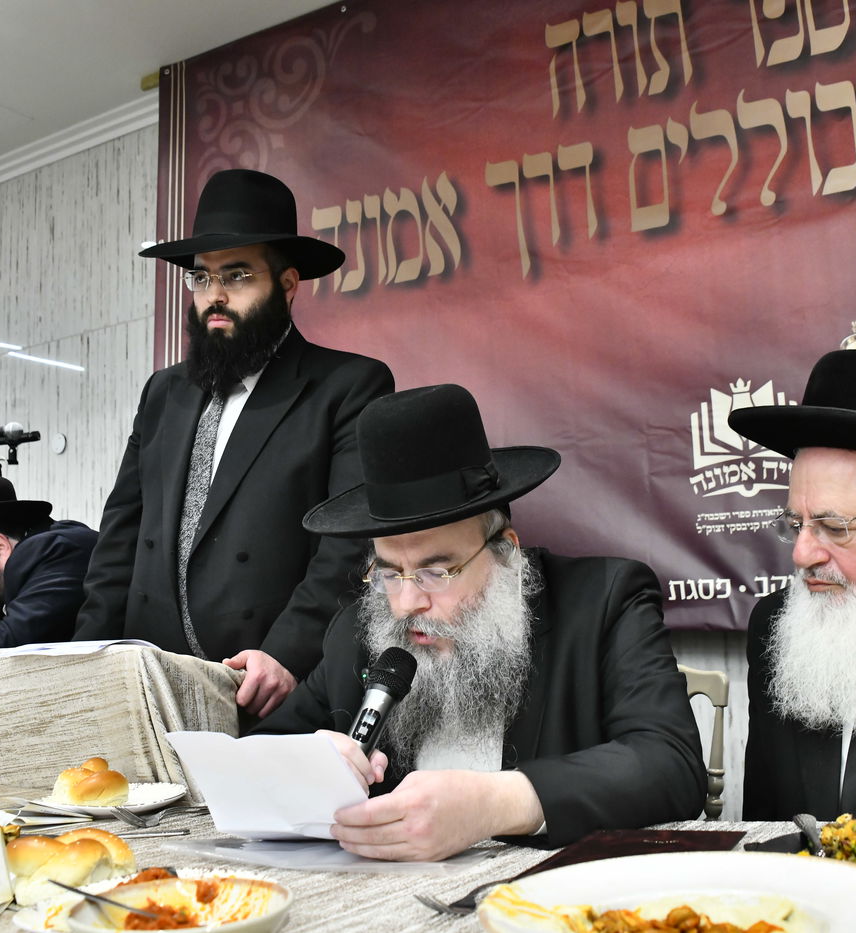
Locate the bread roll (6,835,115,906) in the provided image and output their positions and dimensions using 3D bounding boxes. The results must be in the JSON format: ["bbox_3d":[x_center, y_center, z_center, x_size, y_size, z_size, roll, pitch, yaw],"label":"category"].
[{"bbox_3d":[-0.281,0.310,0.835,0.080,0.050,0.090,-6,-8,26],"label":"bread roll"}]

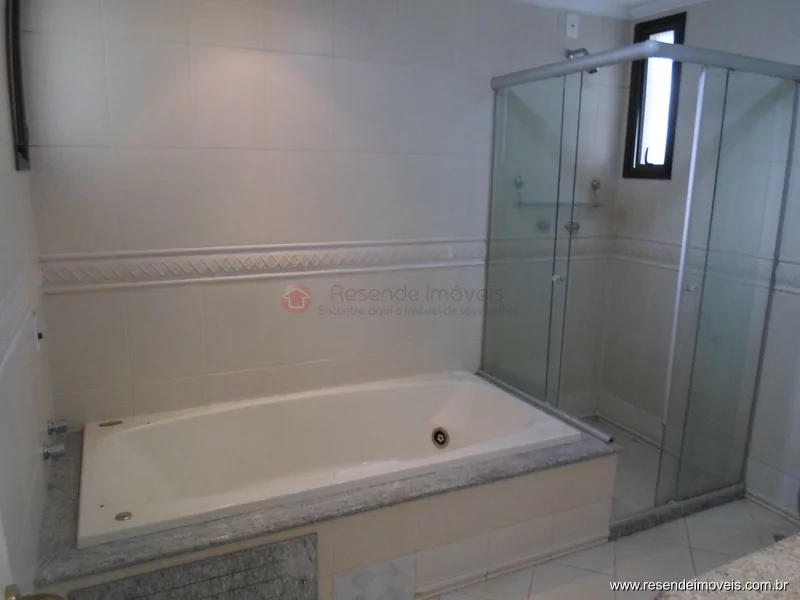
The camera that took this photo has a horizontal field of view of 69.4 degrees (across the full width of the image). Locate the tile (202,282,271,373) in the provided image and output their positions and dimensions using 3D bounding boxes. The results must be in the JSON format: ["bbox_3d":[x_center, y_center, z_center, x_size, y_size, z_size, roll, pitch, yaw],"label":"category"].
[{"bbox_3d":[-0.710,0.123,2.559,0.300,0.400,0.010,-5,13,-24],"label":"tile"}]

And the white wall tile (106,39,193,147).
[{"bbox_3d":[-0.965,-0.792,2.239,0.300,0.400,0.010,-5,13,-24],"label":"white wall tile"}]

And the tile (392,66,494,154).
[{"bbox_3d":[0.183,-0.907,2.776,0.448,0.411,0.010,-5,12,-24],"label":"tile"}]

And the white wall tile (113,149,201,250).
[{"bbox_3d":[-0.976,-0.404,2.322,0.305,0.411,0.010,-5,12,-24],"label":"white wall tile"}]

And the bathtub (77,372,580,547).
[{"bbox_3d":[-0.280,0.699,2.354,1.790,0.380,0.906,-5,12,-24],"label":"bathtub"}]

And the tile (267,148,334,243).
[{"bbox_3d":[-0.433,-0.454,2.570,0.305,0.411,0.010,-5,12,-24],"label":"tile"}]

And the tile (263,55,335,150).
[{"bbox_3d":[-0.426,-0.843,2.477,0.300,0.400,0.010,-5,13,-24],"label":"tile"}]

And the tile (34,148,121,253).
[{"bbox_3d":[-1.237,-0.379,2.204,0.300,0.400,0.010,-5,13,-24],"label":"tile"}]

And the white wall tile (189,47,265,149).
[{"bbox_3d":[-0.695,-0.818,2.358,0.300,0.400,0.010,-5,13,-24],"label":"white wall tile"}]

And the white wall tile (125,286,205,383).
[{"bbox_3d":[-0.981,0.146,2.439,0.300,0.400,0.010,-5,13,-24],"label":"white wall tile"}]

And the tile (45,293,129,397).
[{"bbox_3d":[-1.244,0.164,2.308,0.300,0.412,0.010,-5,12,-24],"label":"tile"}]

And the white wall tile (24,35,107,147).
[{"bbox_3d":[-1.227,-0.765,2.123,0.300,0.400,0.010,-5,13,-24],"label":"white wall tile"}]

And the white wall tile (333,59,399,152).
[{"bbox_3d":[-0.156,-0.878,2.620,0.305,0.411,0.010,-5,12,-24],"label":"white wall tile"}]

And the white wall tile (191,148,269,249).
[{"bbox_3d":[-0.706,-0.429,2.445,0.305,0.411,0.010,-5,12,-24],"label":"white wall tile"}]

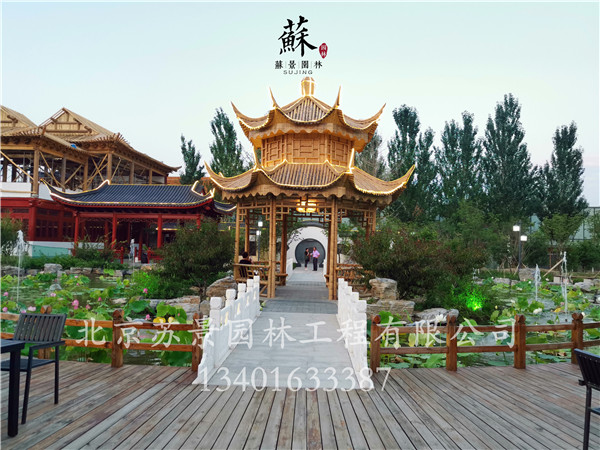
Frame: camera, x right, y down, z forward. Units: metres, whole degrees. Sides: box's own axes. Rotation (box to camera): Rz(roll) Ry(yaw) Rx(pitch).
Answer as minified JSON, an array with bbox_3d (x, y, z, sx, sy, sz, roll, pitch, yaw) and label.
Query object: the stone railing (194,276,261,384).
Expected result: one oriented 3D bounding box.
[{"bbox_3d":[-1.057,1.495,8.078,0.200,0.890,5.482,1,-3,1],"label":"stone railing"}]

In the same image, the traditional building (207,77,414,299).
[{"bbox_3d":[0.258,-1.450,16.322,6.730,7.510,6.730,1,-3,3],"label":"traditional building"}]

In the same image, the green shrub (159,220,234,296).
[{"bbox_3d":[-3.321,1.064,15.162,2.450,2.490,2.300,1,-3,2],"label":"green shrub"}]

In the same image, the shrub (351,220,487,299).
[{"bbox_3d":[3.841,1.113,15.168,4.200,2.460,3.200,1,-3,2],"label":"shrub"}]

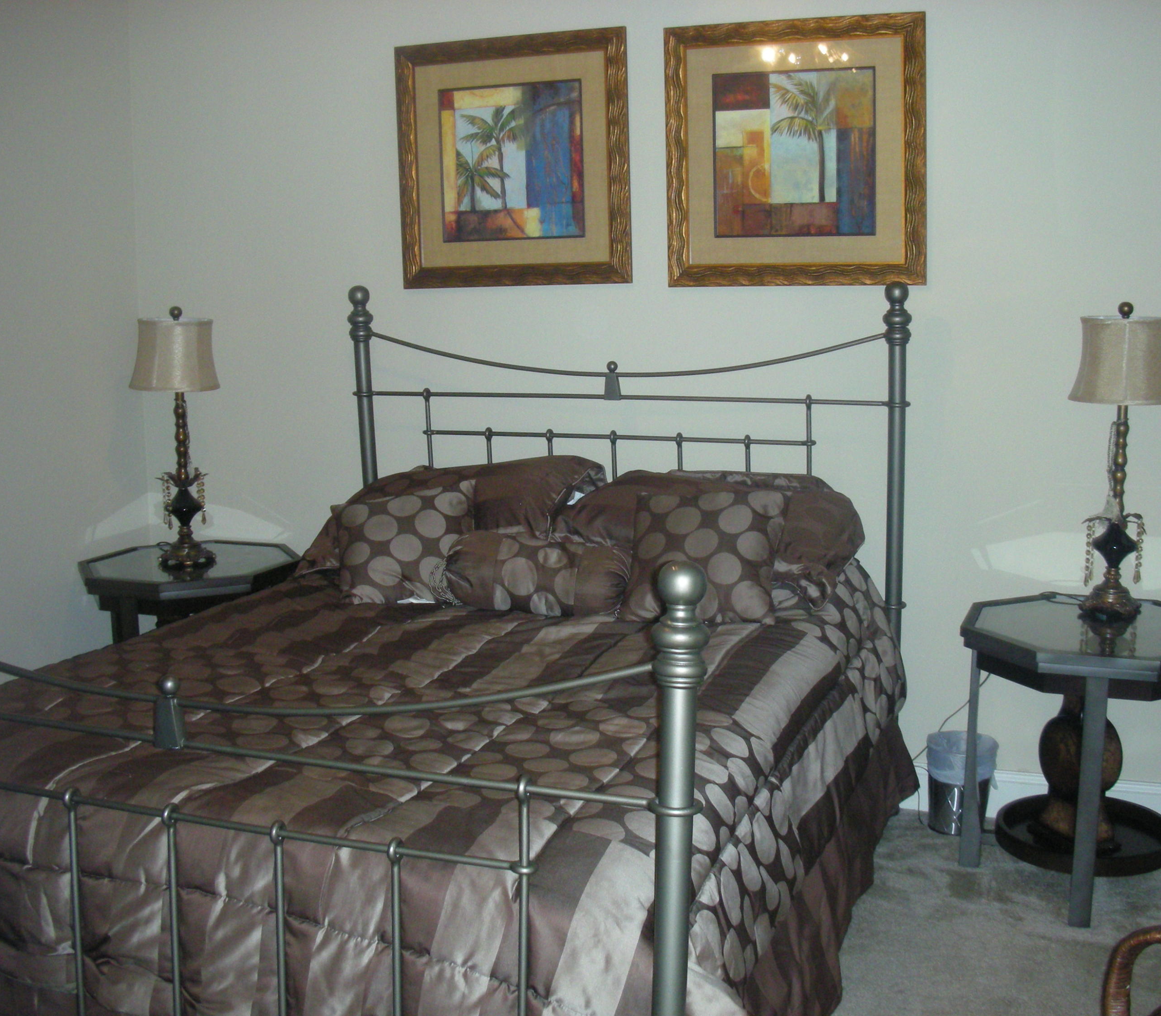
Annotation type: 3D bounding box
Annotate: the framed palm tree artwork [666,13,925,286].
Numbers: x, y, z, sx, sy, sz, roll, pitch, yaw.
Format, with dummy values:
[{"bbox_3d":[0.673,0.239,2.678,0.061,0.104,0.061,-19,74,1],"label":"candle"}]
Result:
[{"bbox_3d":[0.564,-0.935,3.622,0.690,0.695,0.040,2,10,20],"label":"framed palm tree artwork"}]

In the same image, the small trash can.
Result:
[{"bbox_3d":[1.010,0.737,3.644,0.187,0.242,0.187,3,10,19],"label":"small trash can"}]

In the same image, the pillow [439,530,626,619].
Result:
[{"bbox_3d":[-0.089,0.138,3.312,0.450,0.190,0.190,4,10,24],"label":"pillow"}]

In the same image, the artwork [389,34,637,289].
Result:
[{"bbox_3d":[-0.195,-0.981,3.891,0.700,0.695,0.040,2,9,20],"label":"artwork"}]

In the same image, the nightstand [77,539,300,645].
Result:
[{"bbox_3d":[-1.158,0.476,4.134,0.627,0.651,0.627,3,10,20],"label":"nightstand"}]

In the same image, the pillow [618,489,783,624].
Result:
[{"bbox_3d":[0.308,0.100,3.244,0.360,0.355,0.140,3,-28,12],"label":"pillow"}]

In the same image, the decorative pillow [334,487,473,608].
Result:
[{"bbox_3d":[-0.446,0.091,3.466,0.370,0.140,0.360,-7,48,14],"label":"decorative pillow"}]

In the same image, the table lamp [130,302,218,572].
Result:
[{"bbox_3d":[-1.179,-0.213,4.021,0.270,0.760,0.270,3,10,19],"label":"table lamp"}]

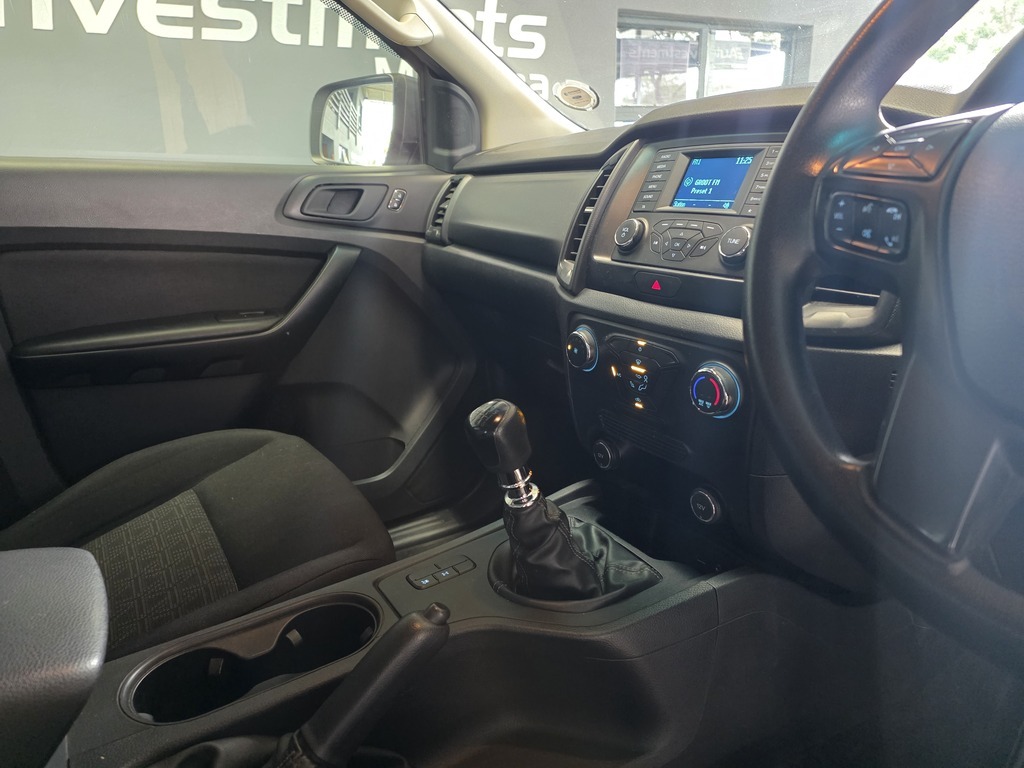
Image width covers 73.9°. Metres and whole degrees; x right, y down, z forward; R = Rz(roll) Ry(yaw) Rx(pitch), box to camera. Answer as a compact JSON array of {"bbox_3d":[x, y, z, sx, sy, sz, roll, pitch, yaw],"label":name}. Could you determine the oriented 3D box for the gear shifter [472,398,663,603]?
[{"bbox_3d":[0.045,0.107,0.710,0.205,0.212,0.150,-12,21,-39],"label":"gear shifter"}]

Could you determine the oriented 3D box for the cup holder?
[{"bbox_3d":[-0.222,0.273,0.619,0.222,0.075,0.090,-10,20,-35],"label":"cup holder"}]

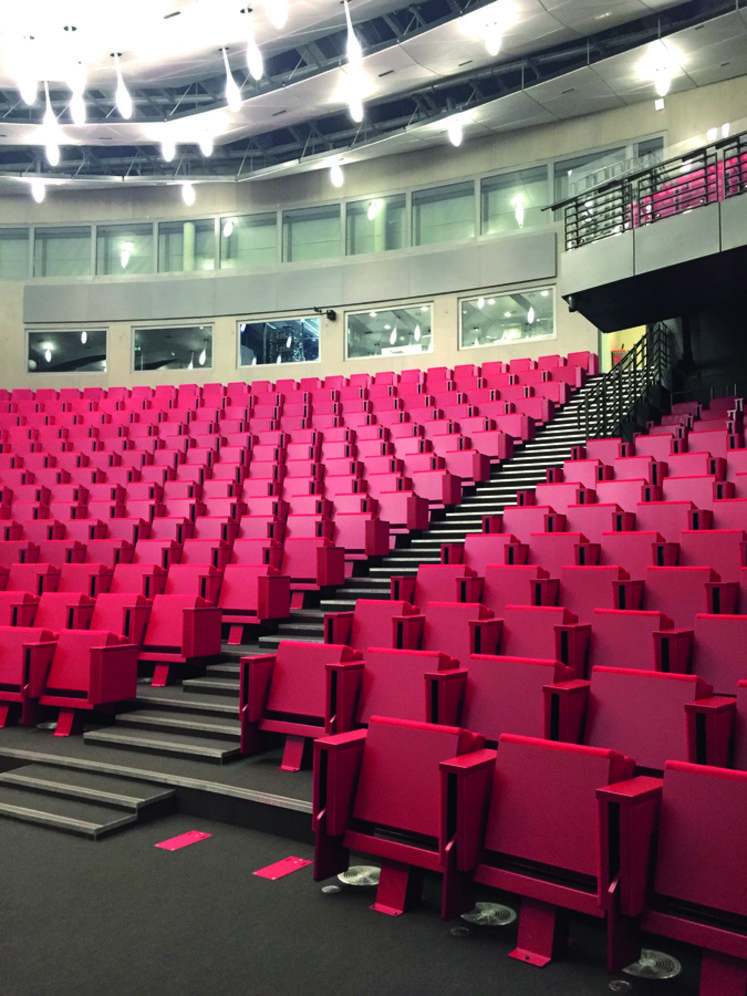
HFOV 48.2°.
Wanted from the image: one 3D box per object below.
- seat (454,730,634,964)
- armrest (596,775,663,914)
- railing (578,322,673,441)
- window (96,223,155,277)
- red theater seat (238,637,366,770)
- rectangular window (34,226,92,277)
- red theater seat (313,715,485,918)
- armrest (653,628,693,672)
[{"bbox_3d":[0.647,1.312,3.220,0.643,0.730,0.461,-3,-5,37],"label":"seat"},{"bbox_3d":[0.951,1.268,3.075,0.133,0.425,0.320,-3,-5,37],"label":"armrest"},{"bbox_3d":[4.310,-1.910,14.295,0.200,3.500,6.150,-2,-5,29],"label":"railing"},{"bbox_3d":[-6.384,-6.378,21.459,1.558,1.344,0.100,0,-4,8],"label":"window"},{"bbox_3d":[-0.409,1.264,5.172,0.691,0.730,0.461,-2,-5,34],"label":"red theater seat"},{"bbox_3d":[-8.079,-6.407,21.711,1.566,1.293,0.100,0,-4,5],"label":"rectangular window"},{"bbox_3d":[0.136,1.339,3.630,0.643,0.730,0.461,-3,-5,35],"label":"red theater seat"},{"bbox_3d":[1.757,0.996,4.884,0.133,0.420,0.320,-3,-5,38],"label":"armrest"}]

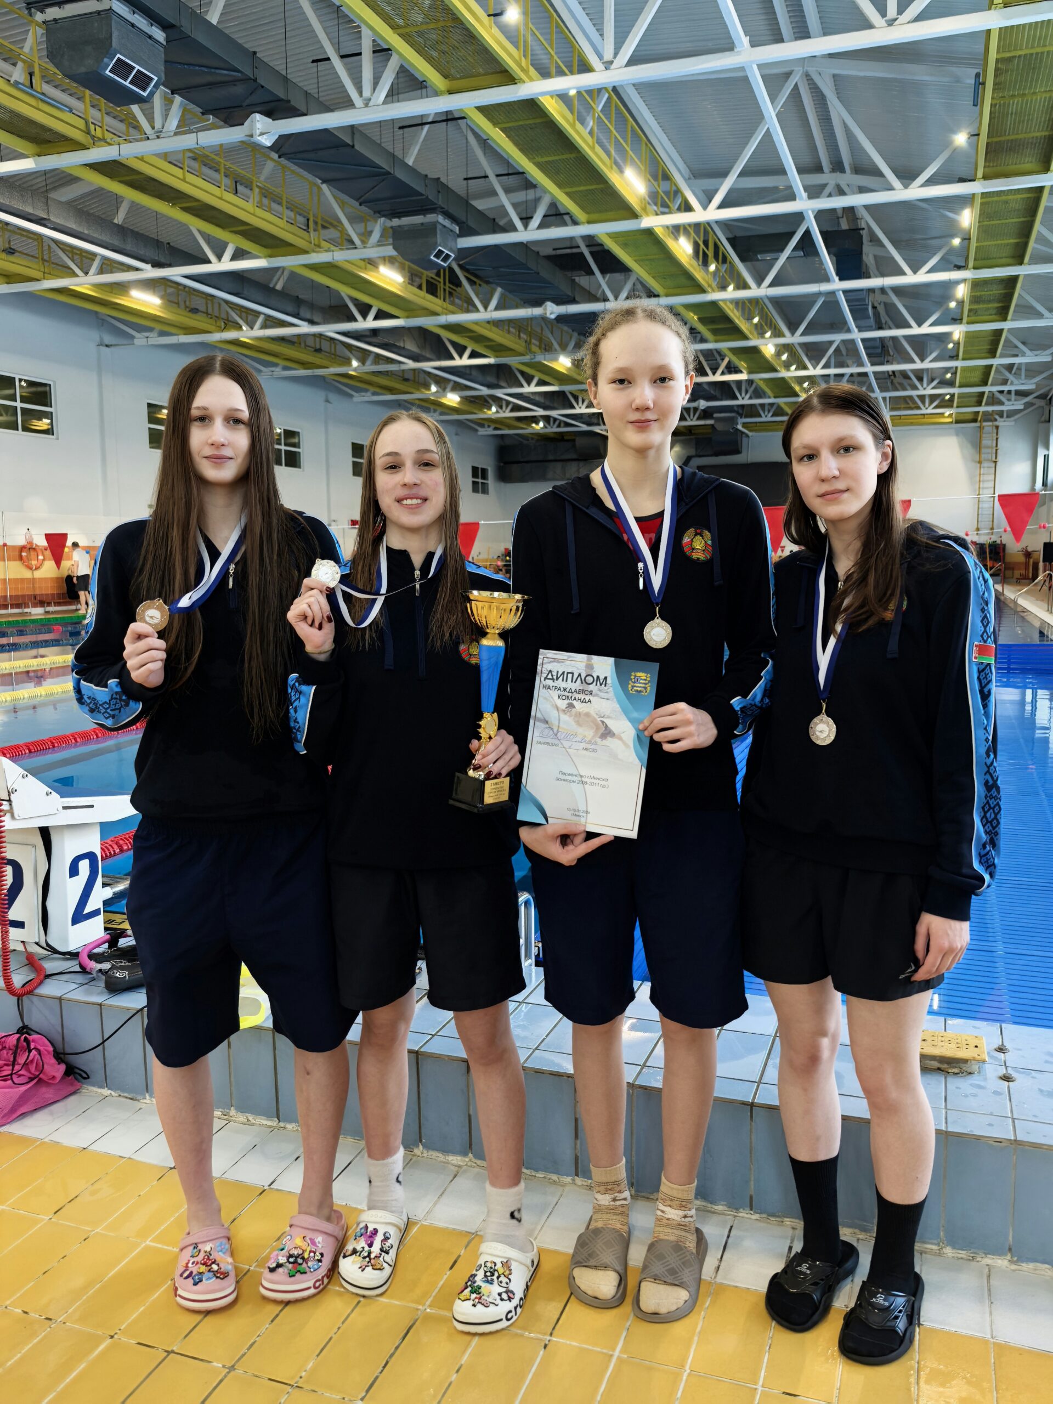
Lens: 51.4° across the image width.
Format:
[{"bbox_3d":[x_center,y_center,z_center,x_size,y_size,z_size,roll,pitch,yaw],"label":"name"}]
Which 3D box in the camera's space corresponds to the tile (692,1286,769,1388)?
[{"bbox_3d":[0.379,1.143,1.982,0.120,0.010,0.244,2,8,19],"label":"tile"}]

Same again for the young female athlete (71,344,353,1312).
[{"bbox_3d":[-0.557,0.255,2.047,0.530,1.755,0.350,-1,7,-3],"label":"young female athlete"}]

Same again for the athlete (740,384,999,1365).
[{"bbox_3d":[0.613,0.295,1.960,0.470,1.690,0.340,4,8,28],"label":"athlete"}]

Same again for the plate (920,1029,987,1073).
[{"bbox_3d":[0.975,0.806,2.524,0.150,0.036,0.140,2,7,19],"label":"plate"}]

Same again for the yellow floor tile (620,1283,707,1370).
[{"bbox_3d":[0.263,1.144,2.032,0.120,0.010,0.245,2,7,19],"label":"yellow floor tile"}]

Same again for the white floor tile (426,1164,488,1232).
[{"bbox_3d":[-0.127,1.091,2.423,0.120,0.010,0.244,2,8,19],"label":"white floor tile"}]

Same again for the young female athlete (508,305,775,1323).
[{"bbox_3d":[0.216,0.215,2.018,0.490,1.825,0.340,1,8,12],"label":"young female athlete"}]

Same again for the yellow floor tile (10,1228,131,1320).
[{"bbox_3d":[-0.883,1.133,2.163,0.120,0.010,0.244,2,8,19],"label":"yellow floor tile"}]

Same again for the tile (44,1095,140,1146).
[{"bbox_3d":[-1.070,1.059,2.755,0.120,0.010,0.244,2,8,19],"label":"tile"}]

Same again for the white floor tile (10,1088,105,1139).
[{"bbox_3d":[-1.190,1.055,2.795,0.120,0.010,0.237,2,7,19],"label":"white floor tile"}]

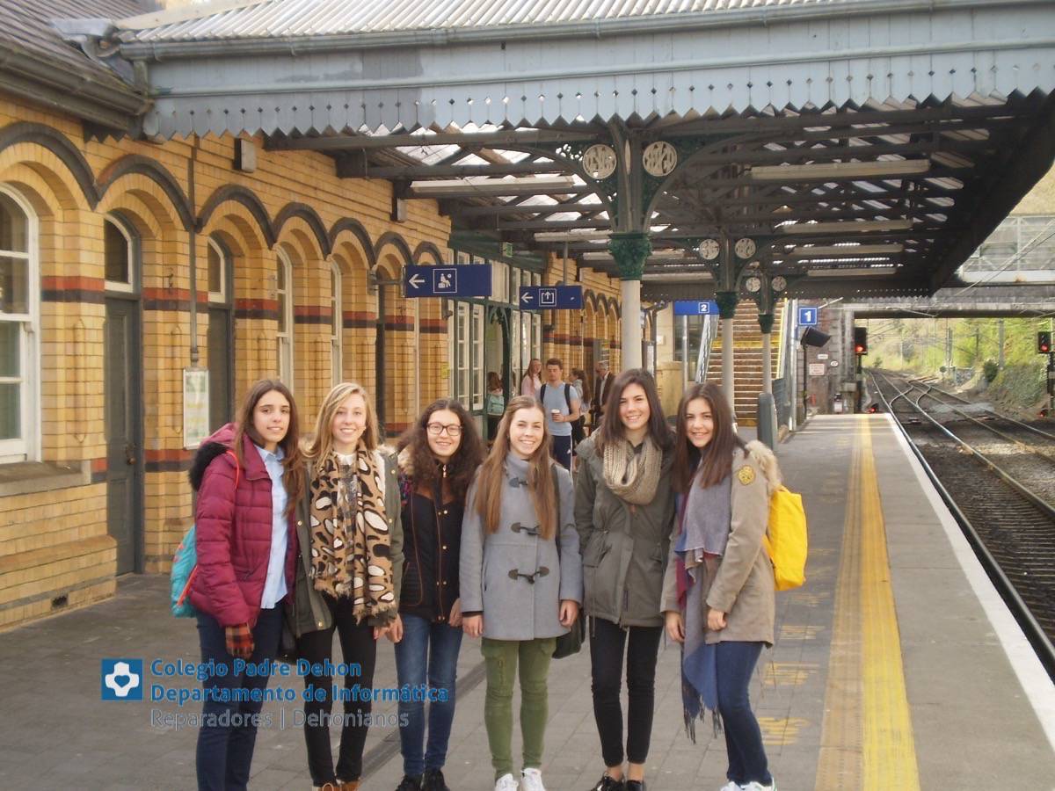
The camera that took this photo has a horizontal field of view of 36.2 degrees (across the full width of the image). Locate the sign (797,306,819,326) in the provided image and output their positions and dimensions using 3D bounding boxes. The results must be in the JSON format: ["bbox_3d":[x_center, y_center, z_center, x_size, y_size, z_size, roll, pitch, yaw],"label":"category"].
[{"bbox_3d":[7.577,-2.133,43.600,0.530,0.510,0.050,0,1,12],"label":"sign"}]

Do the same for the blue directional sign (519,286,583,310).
[{"bbox_3d":[0.375,-1.575,26.000,1.050,0.380,0.060,0,1,12],"label":"blue directional sign"}]

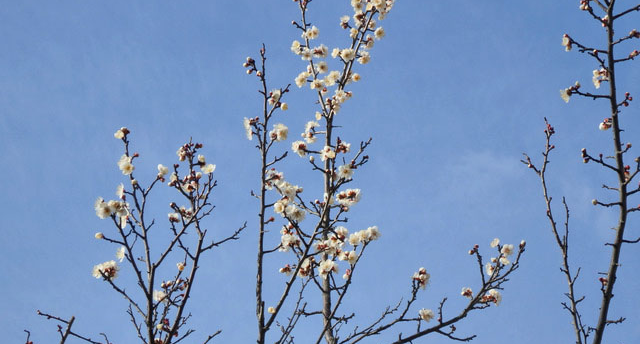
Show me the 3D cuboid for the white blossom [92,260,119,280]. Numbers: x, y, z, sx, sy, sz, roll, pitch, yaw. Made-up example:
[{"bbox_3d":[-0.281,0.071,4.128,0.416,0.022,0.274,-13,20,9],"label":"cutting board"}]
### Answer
[{"bbox_3d":[-0.377,0.173,3.150,0.044,0.034,0.034,-6,-19,18],"label":"white blossom"}]

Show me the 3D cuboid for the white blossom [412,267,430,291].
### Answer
[{"bbox_3d":[0.178,0.187,3.150,0.031,0.041,0.032,10,-21,-29],"label":"white blossom"}]

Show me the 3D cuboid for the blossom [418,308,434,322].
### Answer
[{"bbox_3d":[0.184,0.248,3.100,0.027,0.024,0.022,2,-10,-11],"label":"blossom"}]

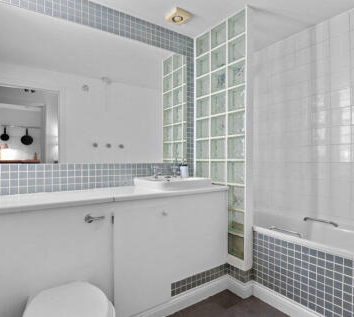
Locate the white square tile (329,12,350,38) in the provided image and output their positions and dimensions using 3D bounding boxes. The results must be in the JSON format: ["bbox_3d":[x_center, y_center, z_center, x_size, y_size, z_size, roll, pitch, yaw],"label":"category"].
[{"bbox_3d":[1.363,-1.110,1.876,0.010,0.159,0.146,1,-1,-39],"label":"white square tile"}]

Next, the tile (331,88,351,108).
[{"bbox_3d":[1.351,-0.488,1.852,0.010,0.149,0.149,0,0,-37],"label":"tile"}]

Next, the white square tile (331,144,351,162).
[{"bbox_3d":[1.349,-0.041,1.849,0.010,0.149,0.149,0,0,-37],"label":"white square tile"}]

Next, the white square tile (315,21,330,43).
[{"bbox_3d":[1.272,-1.109,1.987,0.010,0.159,0.146,1,-1,-39],"label":"white square tile"}]

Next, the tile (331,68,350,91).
[{"bbox_3d":[1.363,-0.651,1.879,0.010,0.150,0.146,1,-1,-37],"label":"tile"}]

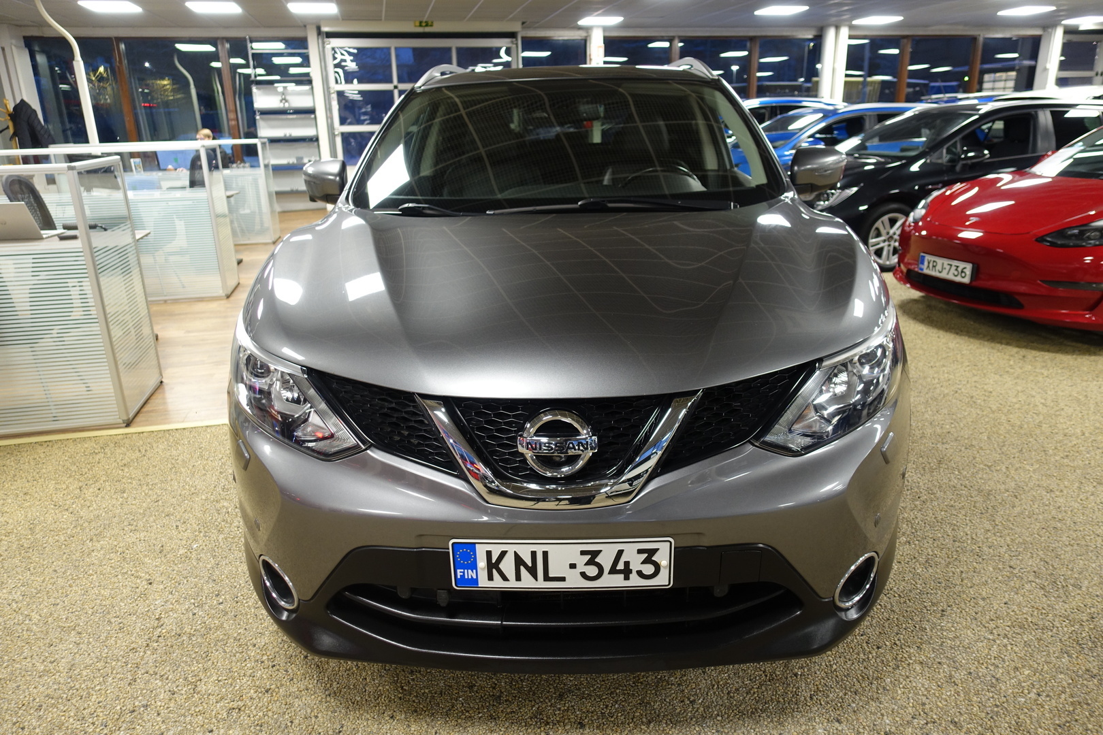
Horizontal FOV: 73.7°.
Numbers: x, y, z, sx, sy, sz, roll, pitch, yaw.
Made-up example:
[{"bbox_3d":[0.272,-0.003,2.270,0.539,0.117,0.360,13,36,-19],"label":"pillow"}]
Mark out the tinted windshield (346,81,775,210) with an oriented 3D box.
[{"bbox_3d":[0.053,-0.815,2.721,1.460,0.090,0.890,-1,49,2],"label":"tinted windshield"}]

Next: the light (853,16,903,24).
[{"bbox_3d":[5.478,-5.823,12.334,0.600,0.060,0.620,-5,18,-12],"label":"light"}]

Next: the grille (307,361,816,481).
[{"bbox_3d":[0.019,0.109,1.505,1.070,0.190,0.200,-1,18,2],"label":"grille"}]

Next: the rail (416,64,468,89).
[{"bbox_3d":[-0.485,-1.464,3.810,0.070,0.120,1.700,-1,18,2],"label":"rail"}]

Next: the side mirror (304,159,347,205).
[{"bbox_3d":[-0.861,-0.717,2.830,0.200,0.170,0.140,-1,19,2],"label":"side mirror"}]

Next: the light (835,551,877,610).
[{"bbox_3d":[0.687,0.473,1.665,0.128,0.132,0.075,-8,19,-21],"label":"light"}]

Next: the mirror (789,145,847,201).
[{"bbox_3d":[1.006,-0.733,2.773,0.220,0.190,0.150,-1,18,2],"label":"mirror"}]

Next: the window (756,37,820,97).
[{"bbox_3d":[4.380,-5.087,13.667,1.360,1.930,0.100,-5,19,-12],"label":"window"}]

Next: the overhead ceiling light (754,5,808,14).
[{"bbox_3d":[3.356,-5.236,10.741,0.600,0.060,0.600,-5,19,-12],"label":"overhead ceiling light"}]

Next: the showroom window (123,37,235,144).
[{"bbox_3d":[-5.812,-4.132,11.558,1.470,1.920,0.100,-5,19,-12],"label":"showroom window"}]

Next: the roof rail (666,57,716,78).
[{"bbox_3d":[0.637,-1.495,3.722,0.080,0.120,1.650,-1,19,2],"label":"roof rail"}]

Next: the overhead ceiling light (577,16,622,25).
[{"bbox_3d":[0.755,-5.396,11.398,0.600,0.060,0.600,-5,19,-12],"label":"overhead ceiling light"}]

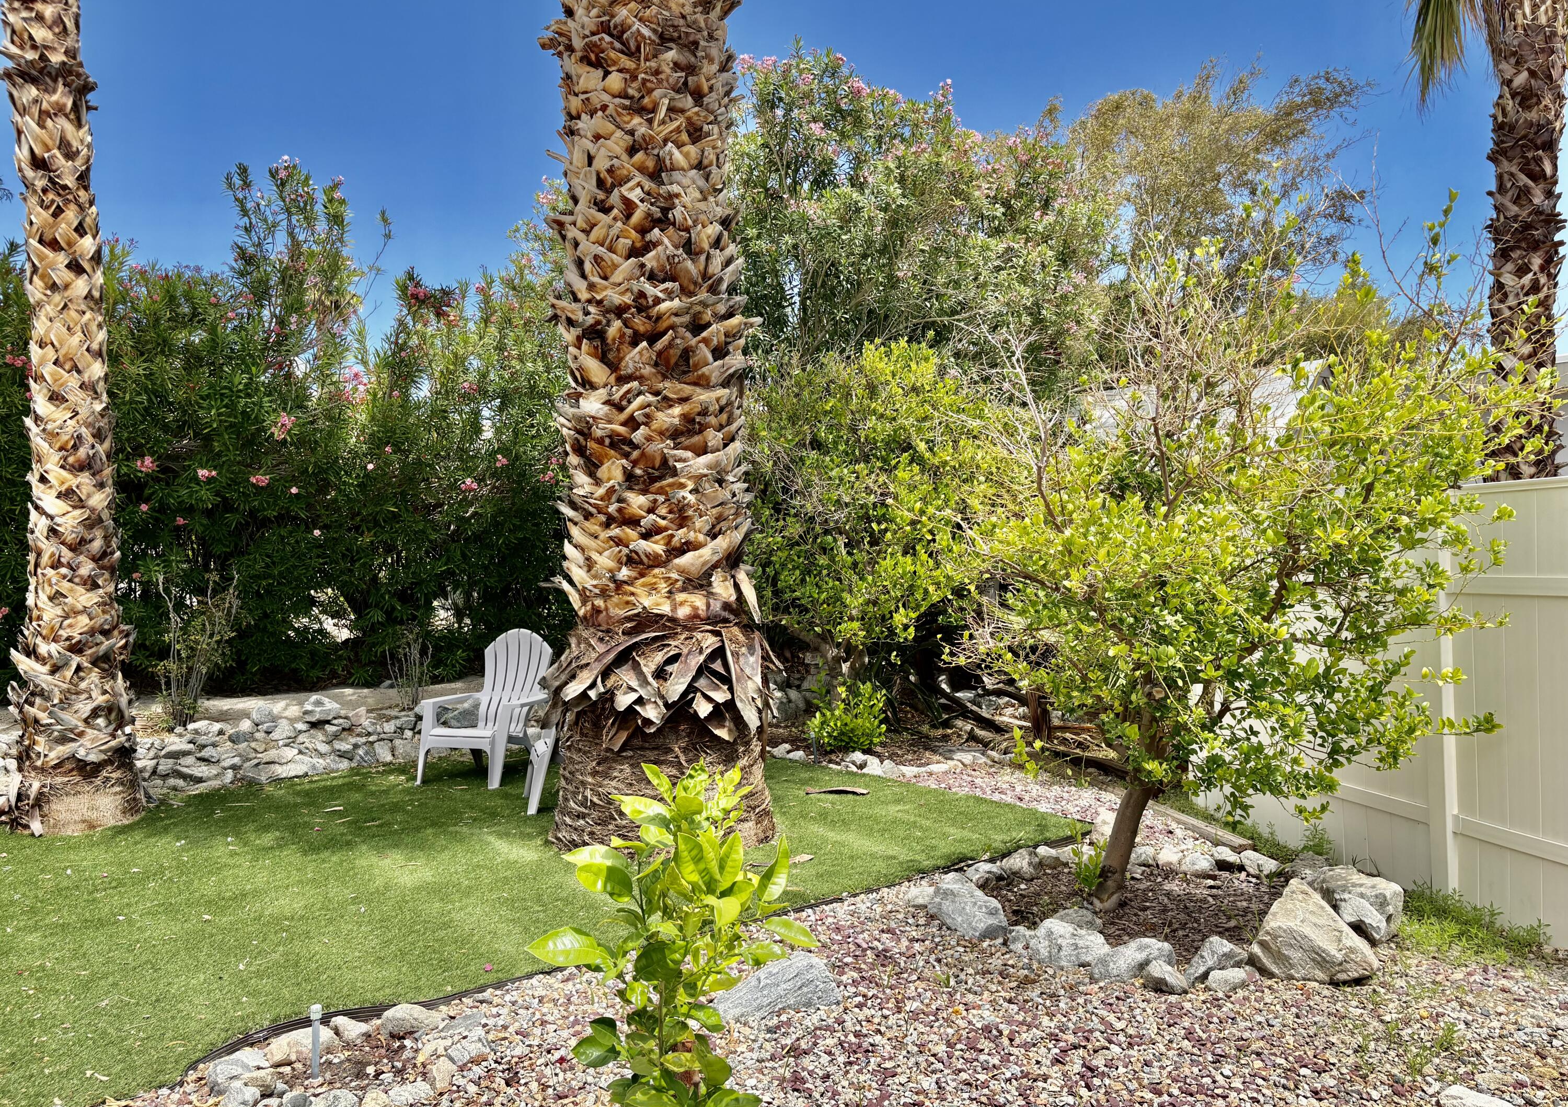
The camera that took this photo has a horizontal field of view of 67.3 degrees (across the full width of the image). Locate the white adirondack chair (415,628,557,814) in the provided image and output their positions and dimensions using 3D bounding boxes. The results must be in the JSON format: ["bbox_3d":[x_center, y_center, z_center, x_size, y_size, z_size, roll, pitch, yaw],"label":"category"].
[{"bbox_3d":[-1.900,0.975,7.550,0.740,0.950,0.820,-1,-1,20],"label":"white adirondack chair"}]

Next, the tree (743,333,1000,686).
[{"bbox_3d":[0.620,-0.200,9.200,2.300,2.900,2.100,-1,-1,0],"label":"tree"}]

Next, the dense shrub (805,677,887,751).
[{"bbox_3d":[0.460,1.200,8.700,0.620,0.550,0.580,-1,-1,0],"label":"dense shrub"}]

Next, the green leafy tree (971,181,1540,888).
[{"bbox_3d":[1.840,0.020,4.750,2.250,2.800,2.100,-1,-1,0],"label":"green leafy tree"}]

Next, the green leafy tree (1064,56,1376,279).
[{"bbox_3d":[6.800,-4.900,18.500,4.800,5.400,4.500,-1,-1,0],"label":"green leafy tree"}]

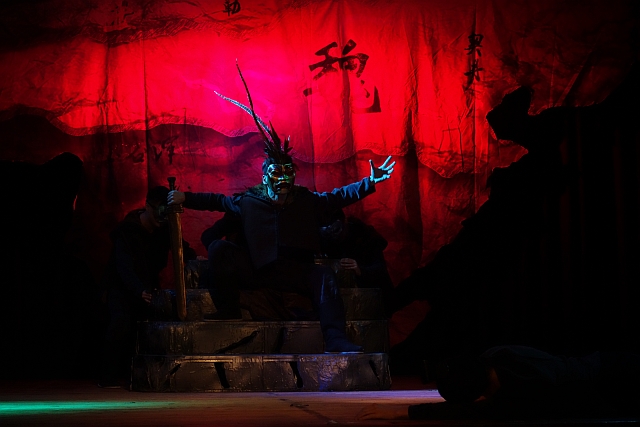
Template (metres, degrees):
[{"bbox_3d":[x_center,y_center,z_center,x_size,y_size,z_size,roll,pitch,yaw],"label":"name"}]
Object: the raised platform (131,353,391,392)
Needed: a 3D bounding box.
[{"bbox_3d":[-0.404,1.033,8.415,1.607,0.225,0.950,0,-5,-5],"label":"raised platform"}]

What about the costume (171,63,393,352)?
[{"bbox_3d":[-0.288,-0.066,8.562,1.469,1.967,0.850,0,-5,-5],"label":"costume"}]

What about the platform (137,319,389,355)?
[{"bbox_3d":[-0.400,0.832,8.609,1.610,0.214,0.800,0,-5,-5],"label":"platform"}]

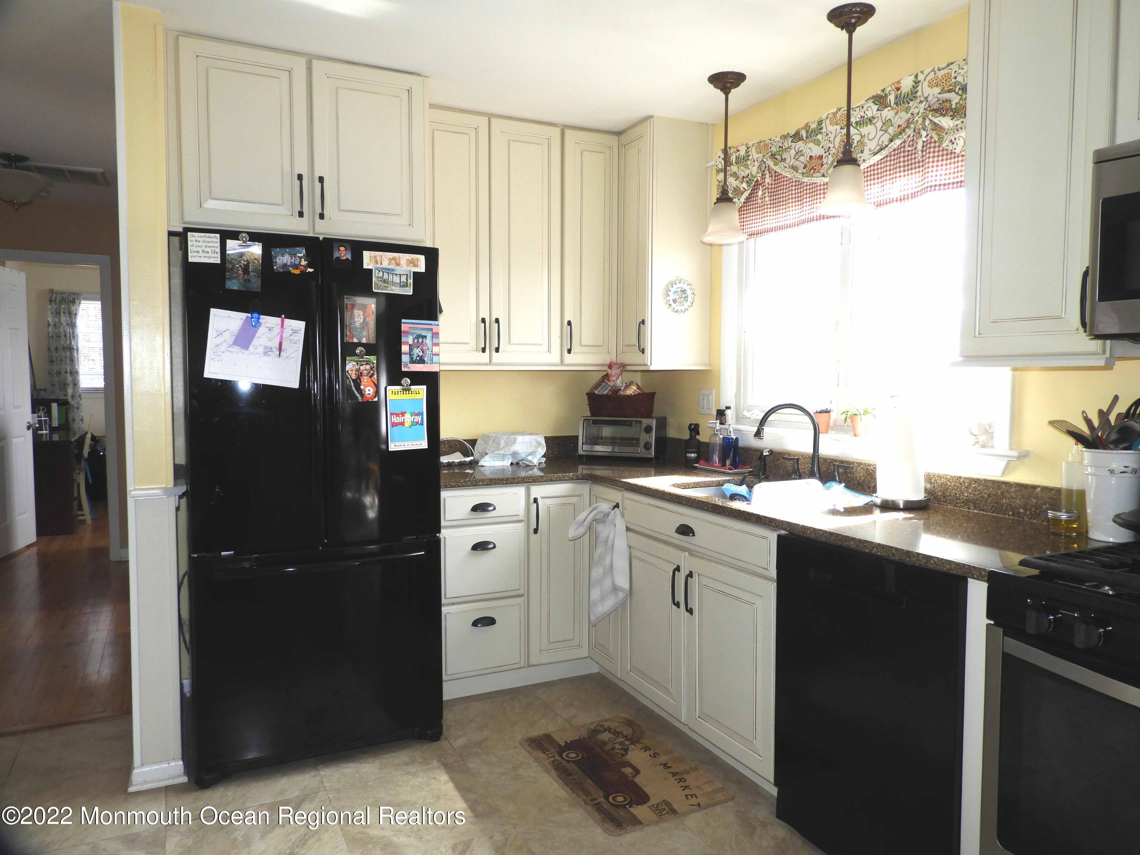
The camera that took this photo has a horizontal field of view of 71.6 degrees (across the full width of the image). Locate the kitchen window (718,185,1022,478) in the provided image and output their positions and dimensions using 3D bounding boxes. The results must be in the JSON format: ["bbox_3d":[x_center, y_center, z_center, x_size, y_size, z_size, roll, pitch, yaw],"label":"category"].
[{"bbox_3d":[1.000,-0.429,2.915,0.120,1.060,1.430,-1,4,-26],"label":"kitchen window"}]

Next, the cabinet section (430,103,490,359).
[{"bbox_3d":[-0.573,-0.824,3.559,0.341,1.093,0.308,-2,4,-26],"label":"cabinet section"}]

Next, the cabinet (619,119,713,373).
[{"bbox_3d":[0.433,-0.812,3.659,0.330,1.094,0.325,-1,4,-26],"label":"cabinet"}]

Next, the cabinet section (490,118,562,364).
[{"bbox_3d":[-0.261,-0.833,3.713,0.355,1.093,0.308,-2,4,-26],"label":"cabinet section"}]

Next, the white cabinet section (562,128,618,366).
[{"bbox_3d":[0.027,-0.831,3.796,0.297,1.075,0.330,-1,4,-26],"label":"white cabinet section"}]

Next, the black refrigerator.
[{"bbox_3d":[-0.995,0.237,2.987,0.818,1.762,0.845,-1,4,-26],"label":"black refrigerator"}]

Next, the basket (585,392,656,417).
[{"bbox_3d":[0.249,-0.107,3.900,0.335,0.125,0.215,1,4,19],"label":"basket"}]

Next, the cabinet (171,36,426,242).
[{"bbox_3d":[-1.070,-1.016,3.086,0.881,0.630,0.615,-1,4,-26],"label":"cabinet"}]

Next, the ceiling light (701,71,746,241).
[{"bbox_3d":[0.584,-1.003,2.970,0.170,0.630,0.170,0,3,0],"label":"ceiling light"}]

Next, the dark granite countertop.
[{"bbox_3d":[0.327,0.252,2.800,1.320,0.042,2.500,-1,4,-26],"label":"dark granite countertop"}]

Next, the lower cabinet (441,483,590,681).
[{"bbox_3d":[-0.354,0.601,3.522,0.678,0.767,0.635,-1,4,-26],"label":"lower cabinet"}]

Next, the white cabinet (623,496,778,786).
[{"bbox_3d":[0.686,0.646,2.866,0.630,0.767,0.912,-1,4,-26],"label":"white cabinet"}]

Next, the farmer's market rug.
[{"bbox_3d":[0.167,1.140,2.656,0.453,0.010,0.675,-1,4,-26],"label":"farmer's market rug"}]

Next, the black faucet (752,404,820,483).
[{"bbox_3d":[0.813,0.069,2.929,0.250,0.315,0.055,1,4,9],"label":"black faucet"}]

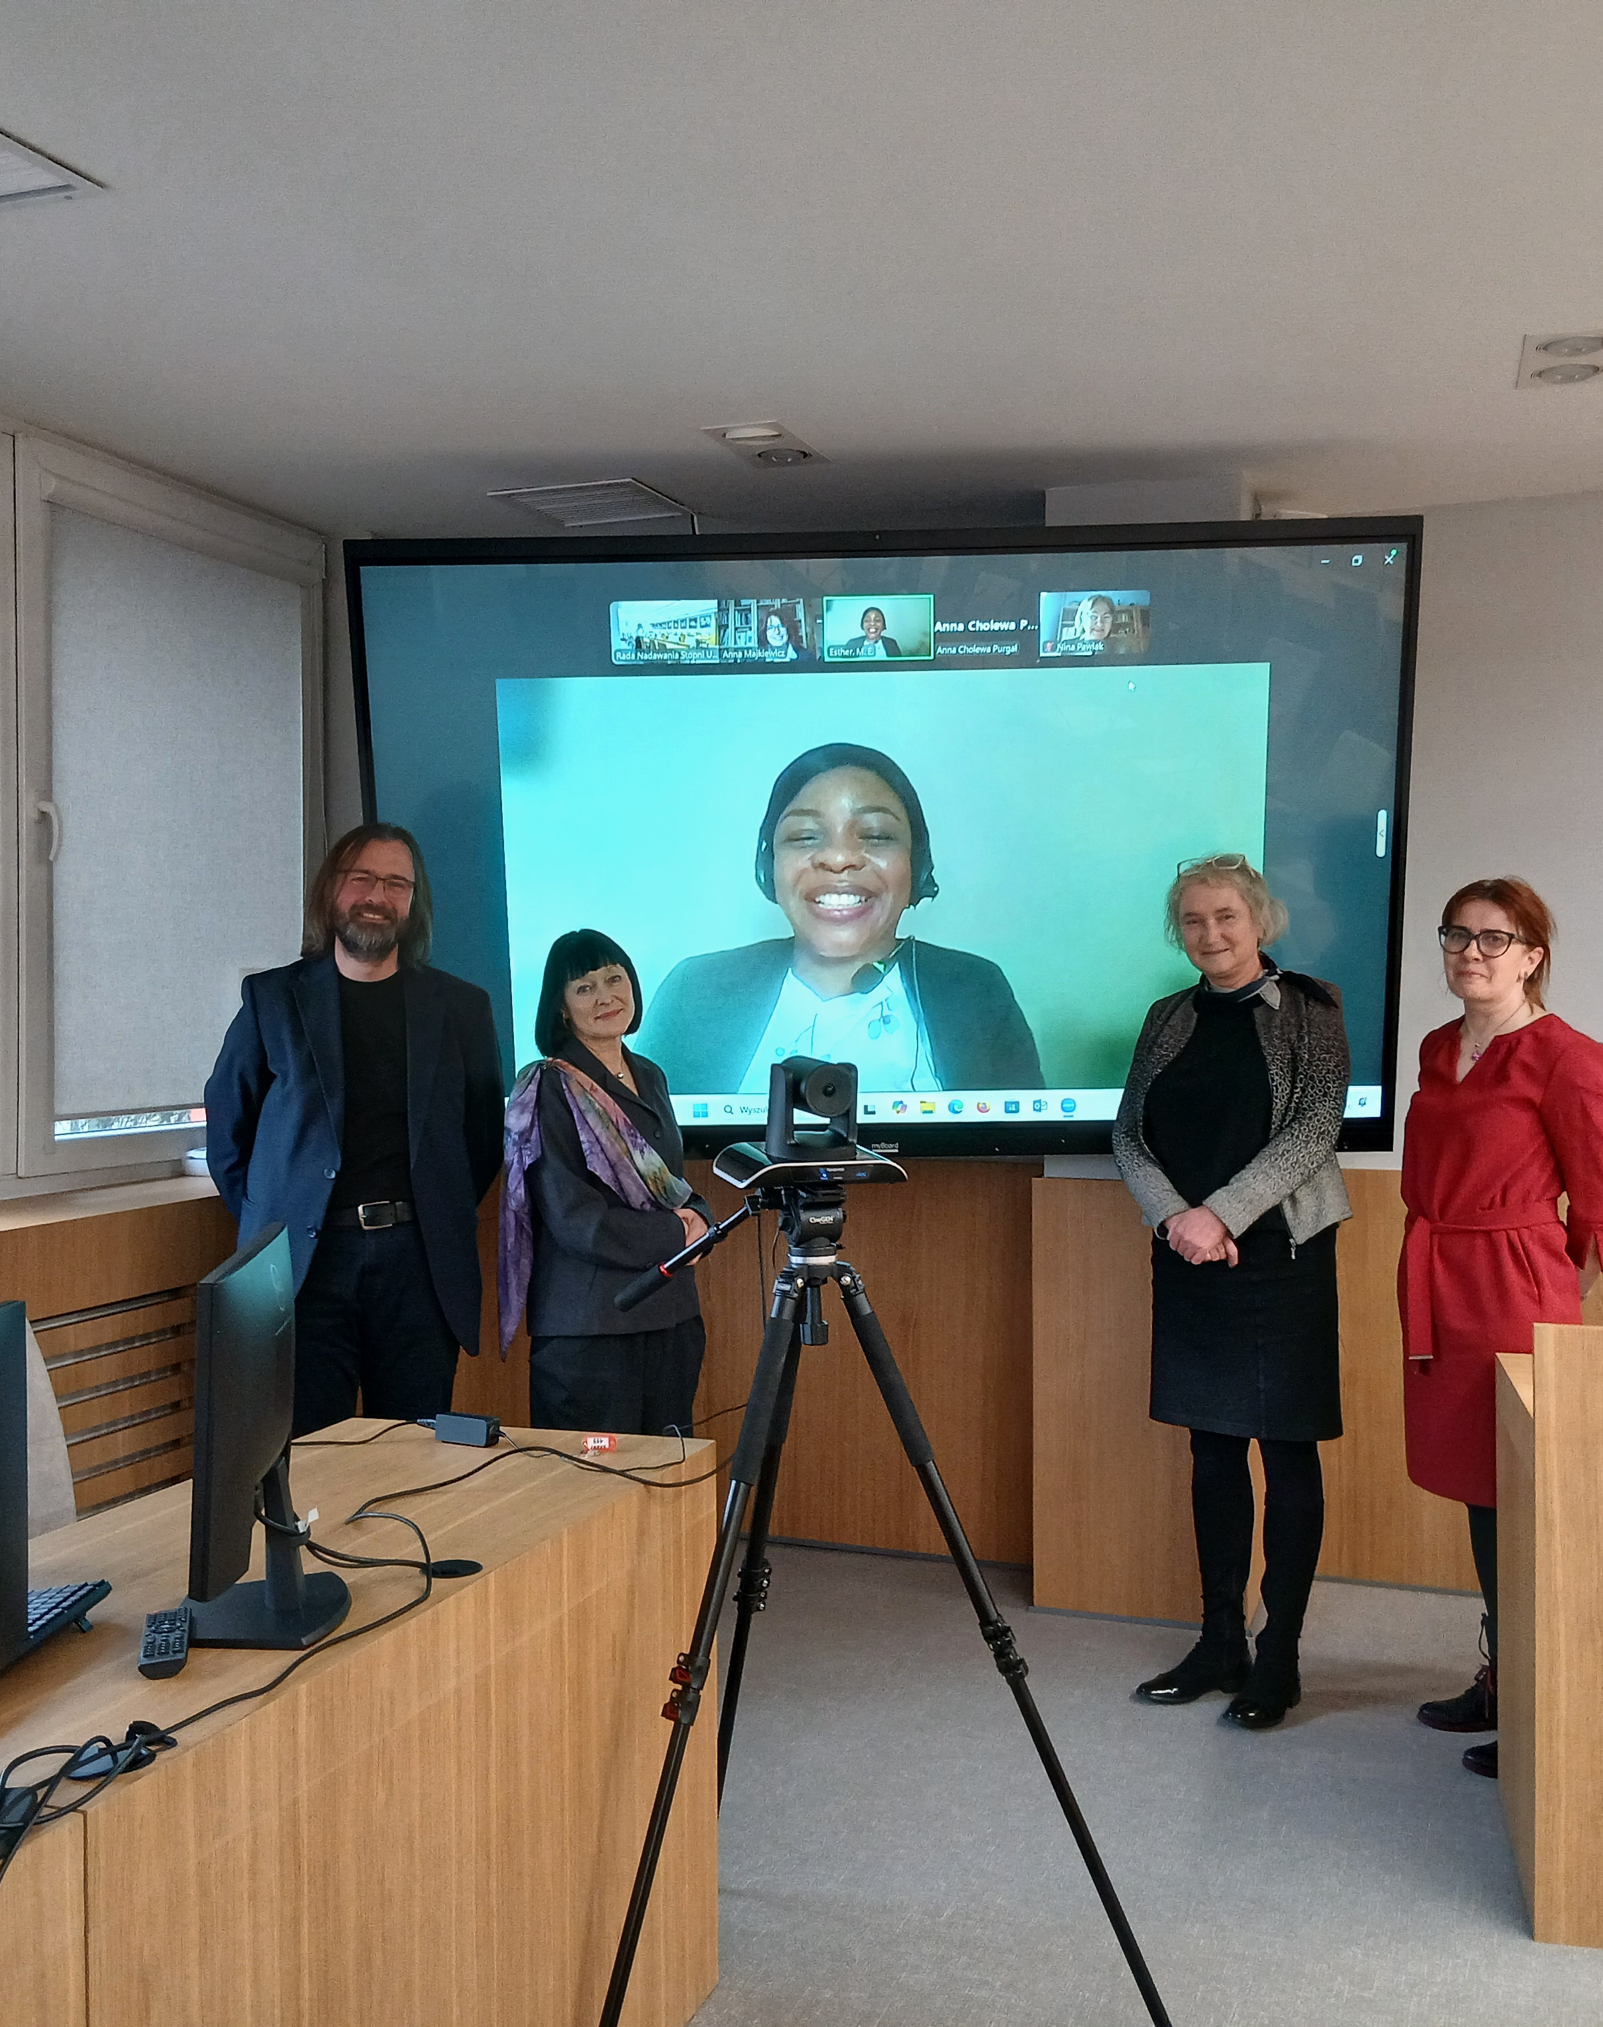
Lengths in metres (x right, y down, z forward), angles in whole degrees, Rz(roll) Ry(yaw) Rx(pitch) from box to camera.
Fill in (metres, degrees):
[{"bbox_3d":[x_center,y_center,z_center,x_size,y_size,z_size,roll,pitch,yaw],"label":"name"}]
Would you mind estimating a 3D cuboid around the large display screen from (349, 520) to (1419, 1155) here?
[{"bbox_3d":[0.176,-0.349,4.379,2.220,1.345,0.100,-1,13,2],"label":"large display screen"}]

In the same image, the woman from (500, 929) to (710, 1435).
[{"bbox_3d":[-0.393,0.588,4.089,0.420,1.519,0.310,-1,1,-31],"label":"woman"}]

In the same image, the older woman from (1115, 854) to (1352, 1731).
[{"bbox_3d":[0.850,0.516,3.978,0.460,1.656,0.320,0,1,25],"label":"older woman"}]

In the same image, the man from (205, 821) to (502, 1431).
[{"bbox_3d":[-0.904,0.482,4.107,0.600,1.735,0.360,0,1,-17],"label":"man"}]

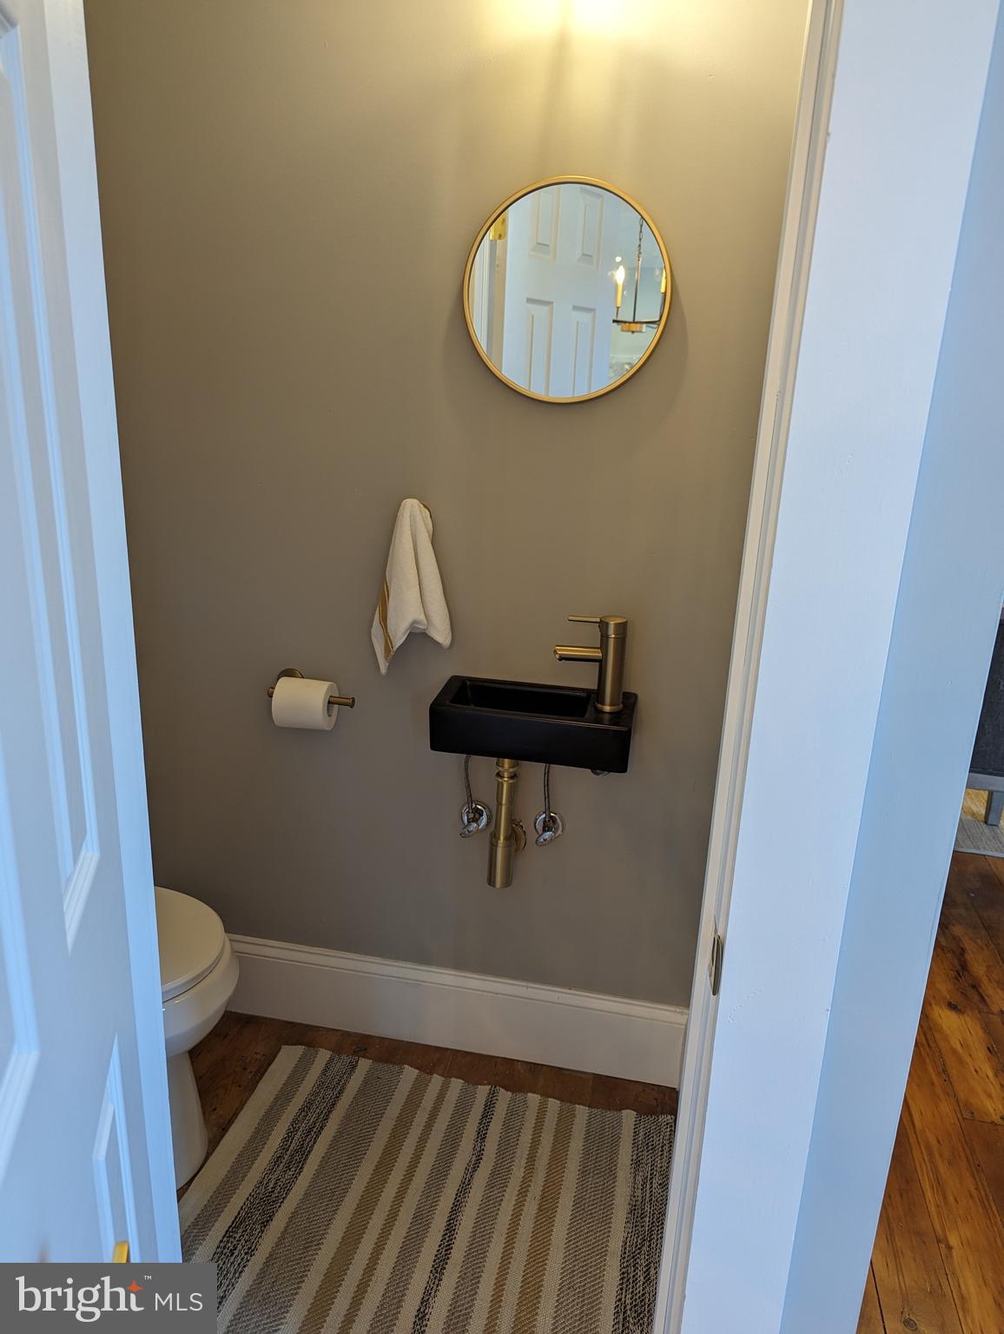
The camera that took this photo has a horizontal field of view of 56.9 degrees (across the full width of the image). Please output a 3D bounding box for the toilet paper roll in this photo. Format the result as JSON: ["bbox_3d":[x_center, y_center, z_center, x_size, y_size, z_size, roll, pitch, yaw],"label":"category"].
[{"bbox_3d":[-0.395,0.075,1.875,0.104,0.100,0.100,5,17,11],"label":"toilet paper roll"}]

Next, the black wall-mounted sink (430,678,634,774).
[{"bbox_3d":[0.065,0.105,1.776,0.370,0.091,0.191,5,17,11],"label":"black wall-mounted sink"}]

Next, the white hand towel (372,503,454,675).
[{"bbox_3d":[-0.176,-0.150,1.816,0.169,0.357,0.070,5,17,11],"label":"white hand towel"}]

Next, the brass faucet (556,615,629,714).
[{"bbox_3d":[0.161,-0.011,1.718,0.138,0.176,0.050,5,17,11],"label":"brass faucet"}]

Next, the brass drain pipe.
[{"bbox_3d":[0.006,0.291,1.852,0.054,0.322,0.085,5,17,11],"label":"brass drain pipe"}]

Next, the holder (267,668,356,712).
[{"bbox_3d":[-0.378,0.051,1.905,0.187,0.060,0.098,5,17,11],"label":"holder"}]

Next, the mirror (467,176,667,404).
[{"bbox_3d":[0.113,-0.656,1.631,0.368,0.368,0.029,5,17,11],"label":"mirror"}]

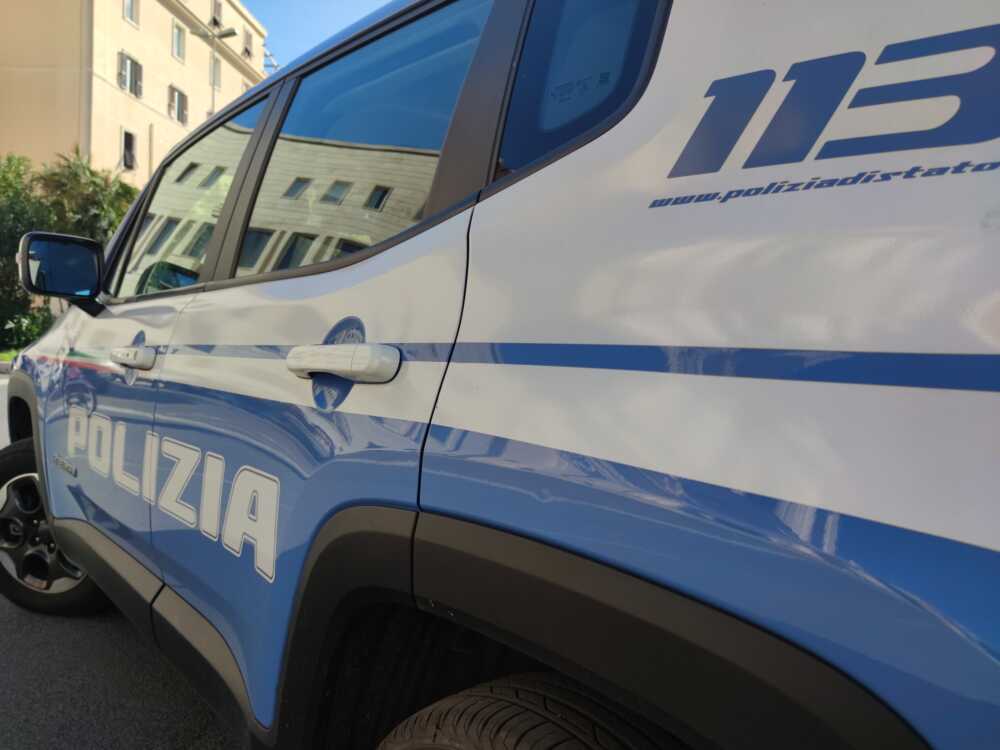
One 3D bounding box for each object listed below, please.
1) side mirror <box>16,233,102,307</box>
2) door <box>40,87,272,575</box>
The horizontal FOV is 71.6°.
[{"bbox_3d":[-1.317,-0.304,2.084,0.212,0.212,0.130,1,1,-42],"label":"side mirror"},{"bbox_3d":[-0.988,-0.083,1.931,0.265,1.160,1.170,1,1,-42],"label":"door"}]

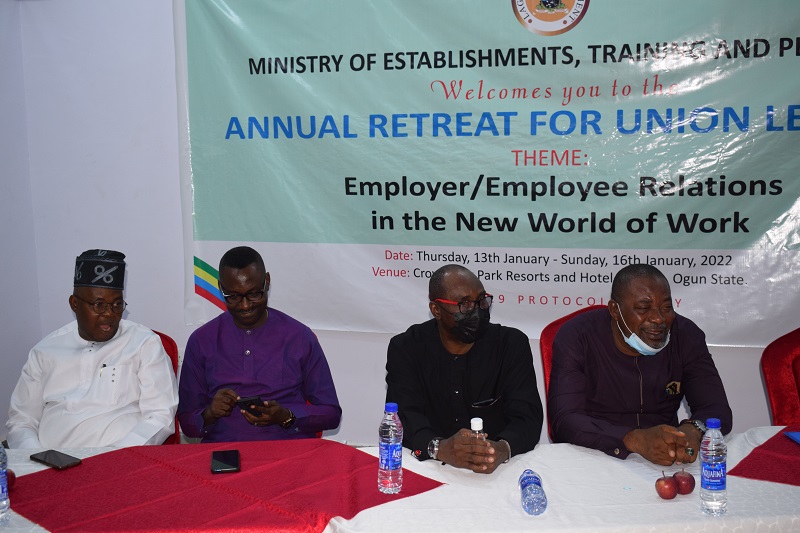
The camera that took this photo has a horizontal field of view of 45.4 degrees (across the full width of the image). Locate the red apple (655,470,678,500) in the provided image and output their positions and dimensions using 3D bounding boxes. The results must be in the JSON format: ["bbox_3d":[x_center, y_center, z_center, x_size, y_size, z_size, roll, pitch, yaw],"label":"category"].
[{"bbox_3d":[0.678,0.556,2.423,0.057,0.062,0.057,-1,7,0],"label":"red apple"}]

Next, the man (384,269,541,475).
[{"bbox_3d":[0.200,0.648,2.862,0.475,1.280,0.680,0,7,5],"label":"man"}]

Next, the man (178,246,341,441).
[{"bbox_3d":[-0.443,0.627,2.961,0.515,1.310,0.680,0,7,2],"label":"man"}]

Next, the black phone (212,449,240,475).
[{"bbox_3d":[-0.496,0.556,2.726,0.078,0.009,0.163,-2,7,-10],"label":"black phone"}]

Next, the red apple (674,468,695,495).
[{"bbox_3d":[0.730,0.553,2.449,0.057,0.062,0.057,-1,7,0],"label":"red apple"}]

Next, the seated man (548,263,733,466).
[{"bbox_3d":[0.729,0.646,2.842,0.554,1.280,0.680,0,7,2],"label":"seated man"}]

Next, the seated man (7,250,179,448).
[{"bbox_3d":[-0.974,0.632,2.961,0.547,1.310,0.680,0,7,1],"label":"seated man"}]

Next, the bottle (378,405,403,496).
[{"bbox_3d":[-0.025,0.471,2.484,0.063,0.230,0.063,-1,7,0],"label":"bottle"}]

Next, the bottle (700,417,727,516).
[{"bbox_3d":[0.765,0.484,2.317,0.063,0.230,0.063,-1,7,0],"label":"bottle"}]

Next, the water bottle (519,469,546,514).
[{"bbox_3d":[0.336,0.557,2.440,0.063,0.063,0.230,0,7,3],"label":"water bottle"}]

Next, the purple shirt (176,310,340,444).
[{"bbox_3d":[-0.445,0.445,3.059,0.505,0.620,0.400,0,7,2],"label":"purple shirt"}]

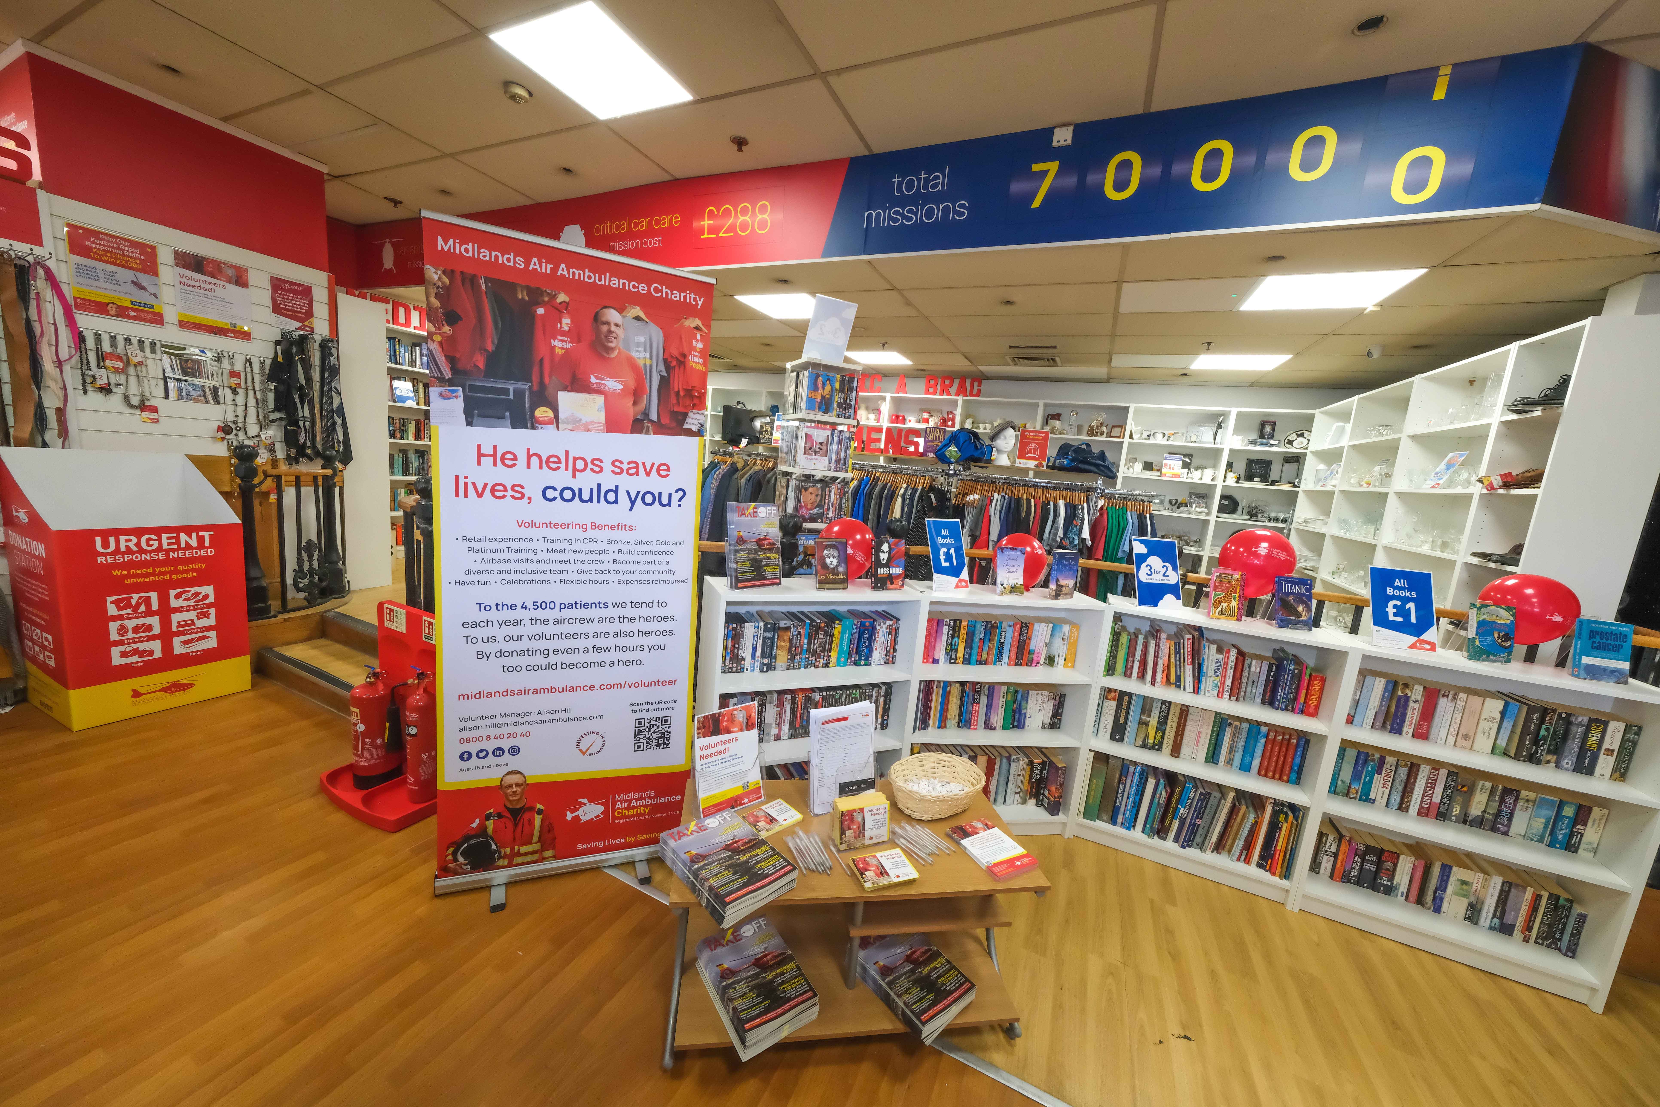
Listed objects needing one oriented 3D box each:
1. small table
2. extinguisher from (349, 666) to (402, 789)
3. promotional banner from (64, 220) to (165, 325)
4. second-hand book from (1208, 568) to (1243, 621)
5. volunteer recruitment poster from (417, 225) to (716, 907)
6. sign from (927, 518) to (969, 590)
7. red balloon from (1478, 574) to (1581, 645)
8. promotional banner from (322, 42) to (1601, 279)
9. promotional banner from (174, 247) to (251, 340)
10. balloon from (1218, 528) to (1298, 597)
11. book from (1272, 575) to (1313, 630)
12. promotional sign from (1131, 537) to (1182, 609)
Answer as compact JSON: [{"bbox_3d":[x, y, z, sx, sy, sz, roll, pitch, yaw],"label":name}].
[{"bbox_3d":[0.039,1.037,1.627,0.955,0.500,0.495,4,8,-10],"label":"small table"},{"bbox_3d":[-1.916,0.720,2.345,0.168,0.505,0.172,9,9,25],"label":"extinguisher"},{"bbox_3d":[-3.768,-1.458,2.929,0.015,0.423,0.298,10,9,29],"label":"promotional banner"},{"bbox_3d":[1.612,0.169,2.245,0.125,0.195,0.025,7,-5,14],"label":"second-hand book"},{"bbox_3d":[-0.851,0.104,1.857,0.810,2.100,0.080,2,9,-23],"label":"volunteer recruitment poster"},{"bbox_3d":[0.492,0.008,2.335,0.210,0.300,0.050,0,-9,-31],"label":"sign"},{"bbox_3d":[2.446,0.200,1.941,0.228,0.245,0.228,9,9,25],"label":"red balloon"},{"bbox_3d":[-0.647,-1.904,3.169,6.850,0.490,0.080,9,9,23],"label":"promotional banner"},{"bbox_3d":[-3.590,-1.492,3.230,0.015,0.420,0.297,10,9,29],"label":"promotional banner"},{"bbox_3d":[1.743,0.045,2.263,0.260,0.285,0.260,9,9,24],"label":"balloon"},{"bbox_3d":[1.839,0.201,2.191,0.137,0.202,0.016,5,-6,0],"label":"book"},{"bbox_3d":[1.432,0.087,2.419,0.212,0.298,0.030,4,-12,-8],"label":"promotional sign"}]

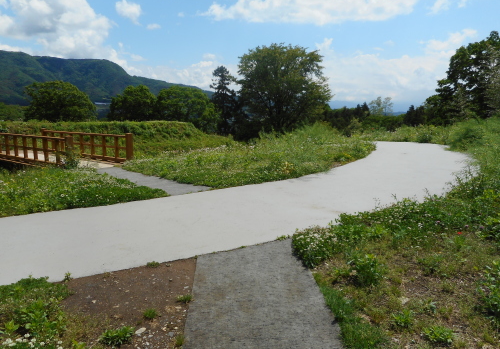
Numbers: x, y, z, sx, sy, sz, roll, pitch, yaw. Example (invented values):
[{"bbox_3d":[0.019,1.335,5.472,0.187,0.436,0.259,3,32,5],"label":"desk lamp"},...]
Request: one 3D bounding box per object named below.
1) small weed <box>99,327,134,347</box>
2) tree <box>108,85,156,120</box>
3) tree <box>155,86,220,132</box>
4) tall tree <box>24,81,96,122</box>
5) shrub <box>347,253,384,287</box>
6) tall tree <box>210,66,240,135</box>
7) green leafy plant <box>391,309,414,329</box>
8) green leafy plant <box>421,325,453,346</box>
[{"bbox_3d":[-0.936,1.122,2.533,0.253,0.081,0.215,0,9,0],"label":"small weed"},{"bbox_3d":[-15.692,-8.747,48.223,6.410,6.282,6.410,0,9,0],"label":"tree"},{"bbox_3d":[-7.841,-8.029,45.300,8.280,6.274,7.866,0,9,0],"label":"tree"},{"bbox_3d":[-25.795,-9.256,49.154,9.801,6.819,9.311,0,9,0],"label":"tall tree"},{"bbox_3d":[1.066,0.866,3.333,0.351,0.273,0.298,0,9,0],"label":"shrub"},{"bbox_3d":[-3.062,-9.122,45.124,3.749,9.034,3.749,0,9,0],"label":"tall tree"},{"bbox_3d":[1.199,1.144,2.840,0.185,0.125,0.170,0,9,0],"label":"green leafy plant"},{"bbox_3d":[1.378,1.177,2.640,0.225,0.110,0.200,0,9,0],"label":"green leafy plant"}]

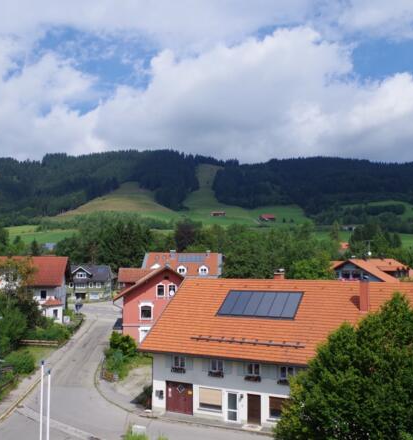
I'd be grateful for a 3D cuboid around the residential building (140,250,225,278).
[{"bbox_3d":[-5.337,13.884,117.000,18.000,12.400,14.000,0,-5,3],"label":"residential building"}]

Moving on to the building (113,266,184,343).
[{"bbox_3d":[-5.238,11.616,69.500,13.200,10.500,14.500,0,-5,-2],"label":"building"}]

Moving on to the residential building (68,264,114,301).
[{"bbox_3d":[-31.406,16.683,133.000,12.200,9.200,10.500,1,-5,-3],"label":"residential building"}]

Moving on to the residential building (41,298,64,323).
[{"bbox_3d":[-25.604,15.146,83.000,3.400,4.400,3.500,0,-5,-2],"label":"residential building"}]

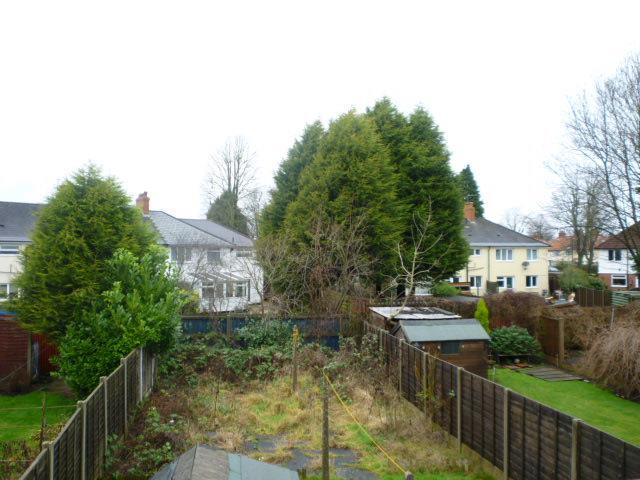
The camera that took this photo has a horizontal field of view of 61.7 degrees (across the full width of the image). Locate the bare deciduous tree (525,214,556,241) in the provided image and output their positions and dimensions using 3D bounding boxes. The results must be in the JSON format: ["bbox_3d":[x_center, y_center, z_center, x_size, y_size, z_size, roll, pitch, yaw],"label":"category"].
[{"bbox_3d":[38.889,-1.122,95.000,5.300,7.500,5.000,0,-1,-11],"label":"bare deciduous tree"}]

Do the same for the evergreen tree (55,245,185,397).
[{"bbox_3d":[-6.474,2.561,17.400,4.100,4.700,3.400,0,-1,-11],"label":"evergreen tree"}]

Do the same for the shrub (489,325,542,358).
[{"bbox_3d":[8.172,4.272,22.300,2.150,1.350,1.800,0,-1,-11],"label":"shrub"}]

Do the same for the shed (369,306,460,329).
[{"bbox_3d":[3.761,3.828,21.300,2.850,2.100,2.350,0,-1,-11],"label":"shed"}]

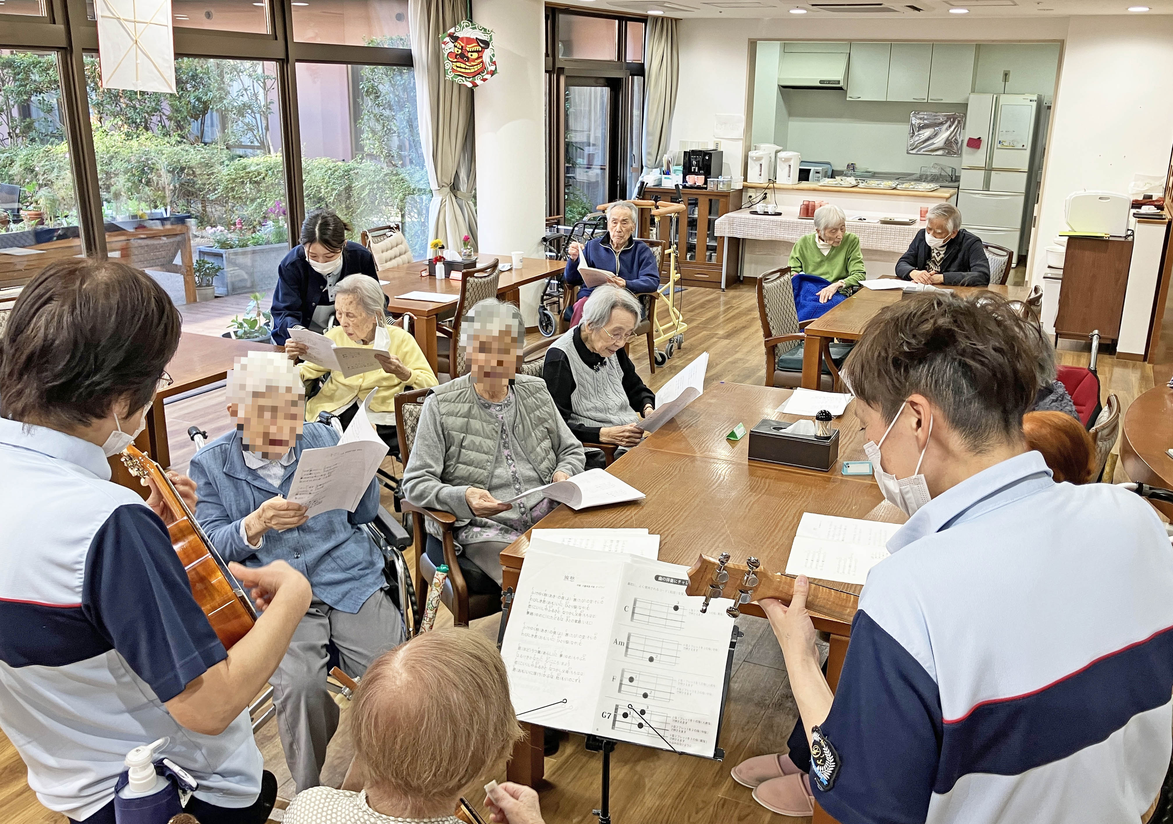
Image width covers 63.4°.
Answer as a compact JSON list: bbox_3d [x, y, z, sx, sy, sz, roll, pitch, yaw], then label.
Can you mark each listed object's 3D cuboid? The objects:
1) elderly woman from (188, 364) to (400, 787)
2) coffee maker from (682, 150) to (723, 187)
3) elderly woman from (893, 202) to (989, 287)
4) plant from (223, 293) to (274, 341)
[{"bbox_3d":[-0.785,0.387,2.510,0.550,1.150,0.720,-7,19,-22],"label":"elderly woman"},{"bbox_3d":[1.177,-2.414,9.462,0.265,0.367,0.412,10,20,25],"label":"coffee maker"},{"bbox_3d":[2.319,-0.802,6.378,0.600,1.190,0.780,16,24,39],"label":"elderly woman"},{"bbox_3d":[-2.229,-0.507,6.290,0.380,0.580,0.380,9,20,24],"label":"plant"}]

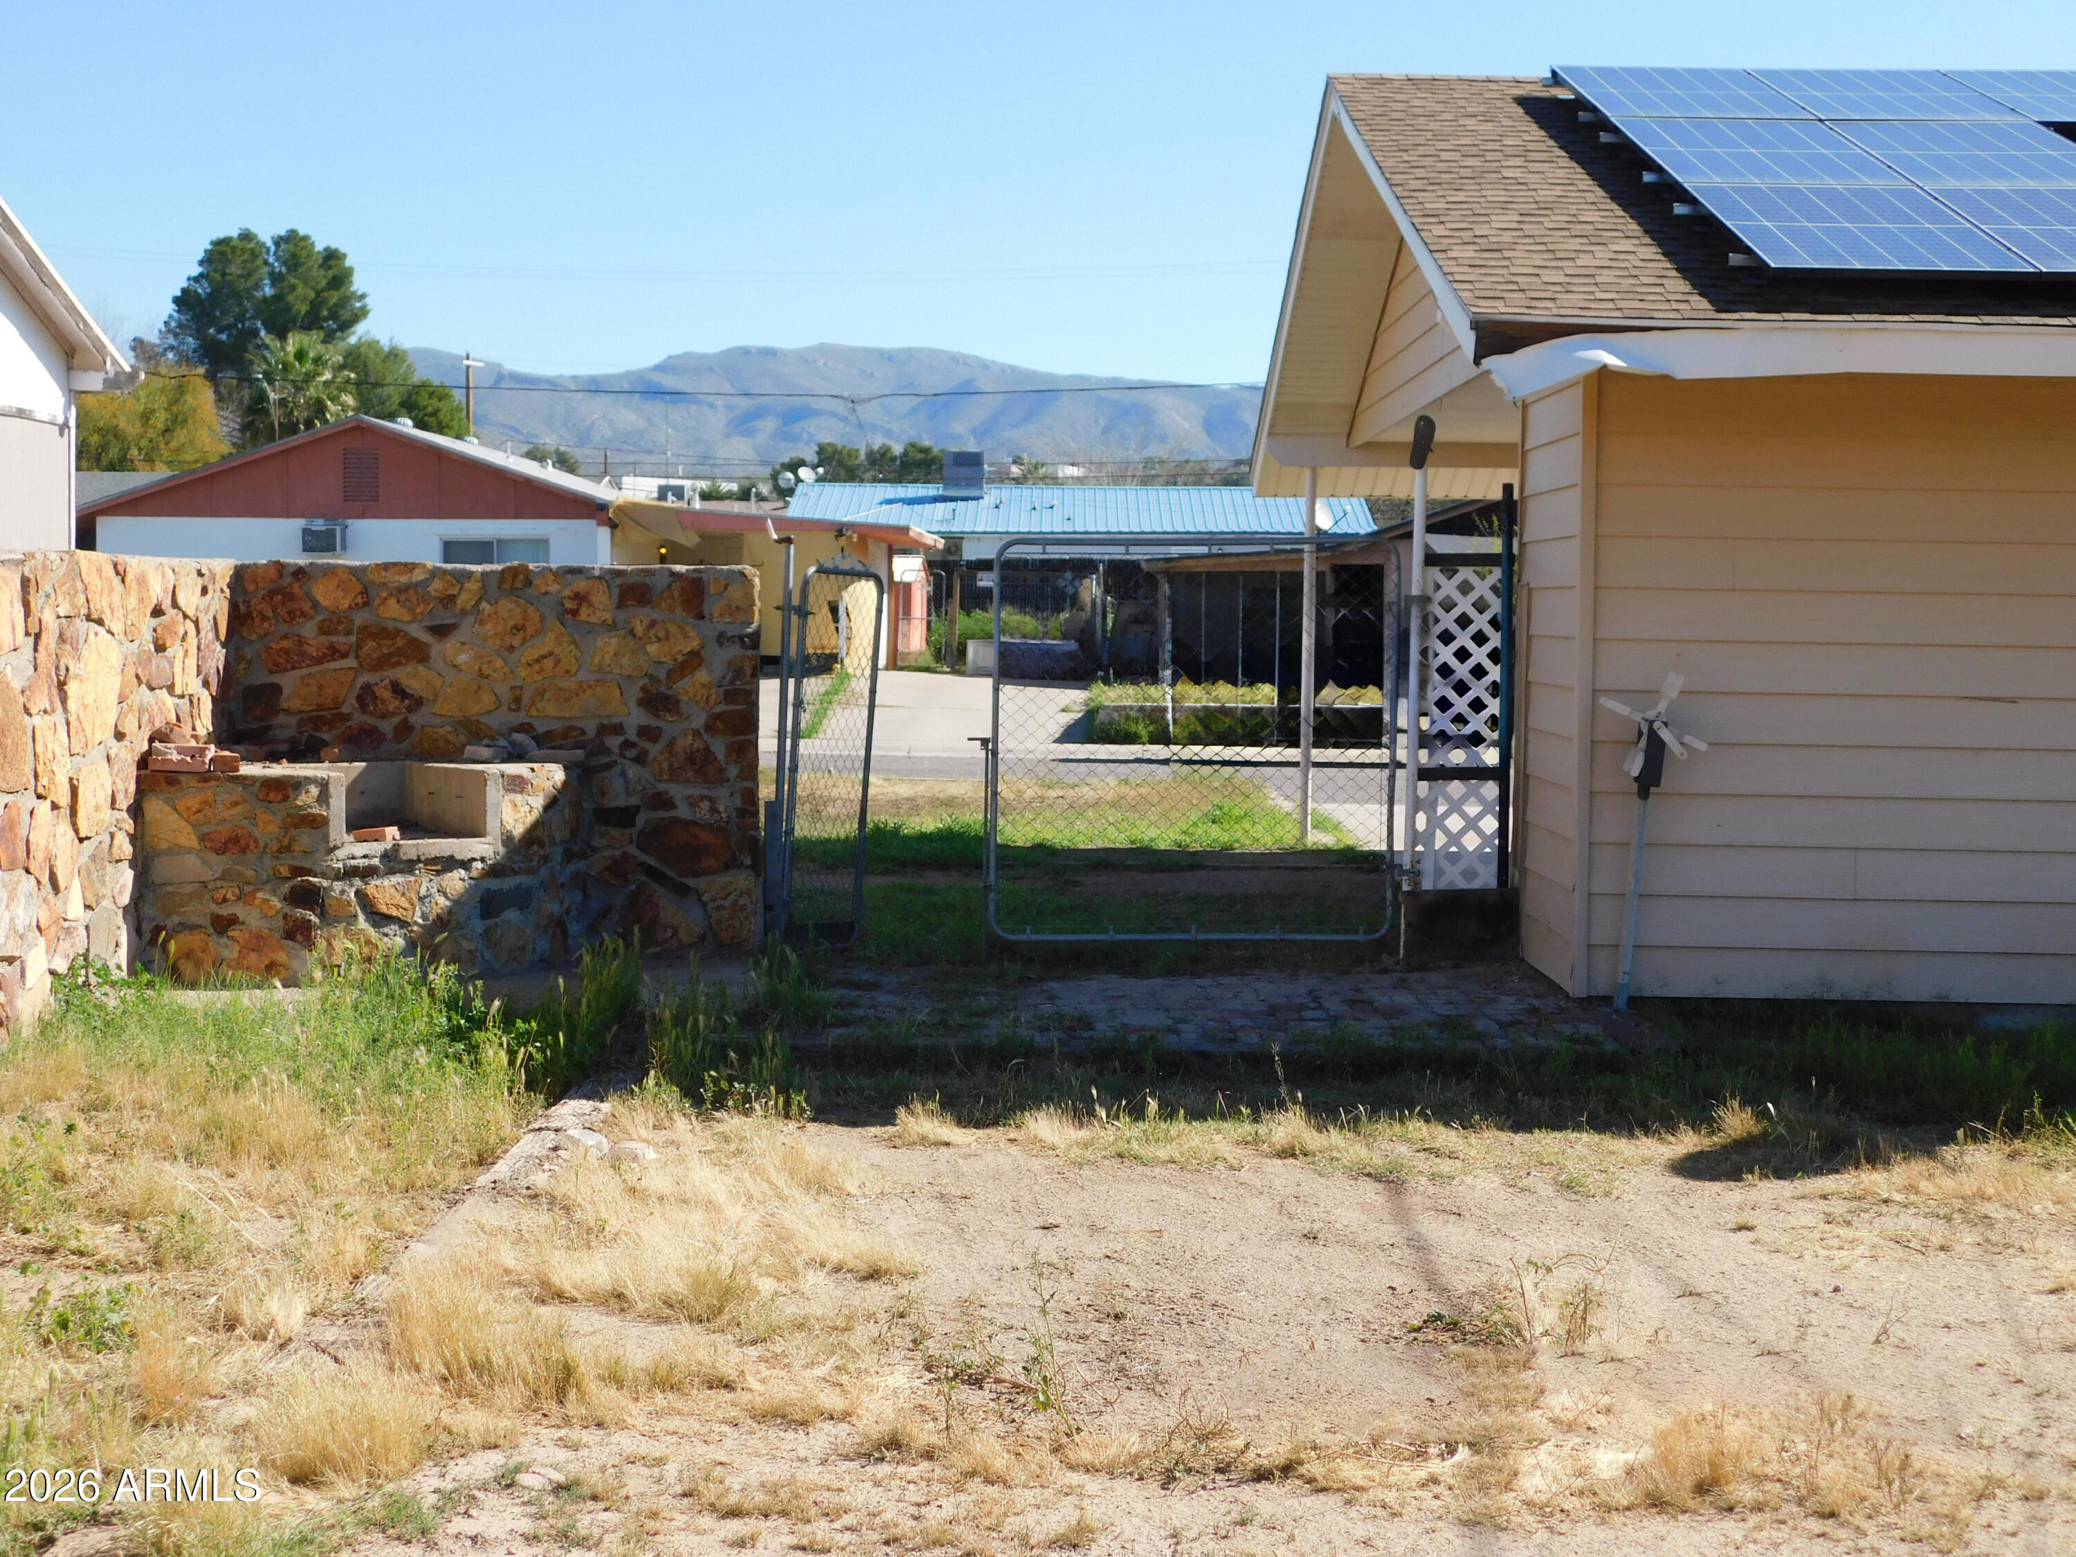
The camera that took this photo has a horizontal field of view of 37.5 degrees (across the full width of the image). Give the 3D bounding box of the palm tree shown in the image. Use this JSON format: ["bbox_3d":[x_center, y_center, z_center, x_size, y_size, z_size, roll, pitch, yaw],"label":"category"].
[{"bbox_3d":[-20.024,-7.926,83.236,3.100,8.500,3.100,1,3,-1],"label":"palm tree"}]

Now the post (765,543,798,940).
[{"bbox_3d":[-1.139,-0.191,13.600,0.120,1.790,0.080,1,3,-1],"label":"post"}]

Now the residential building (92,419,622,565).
[{"bbox_3d":[-11.134,-4.135,55.353,8.800,4.100,12.500,1,3,-1],"label":"residential building"}]

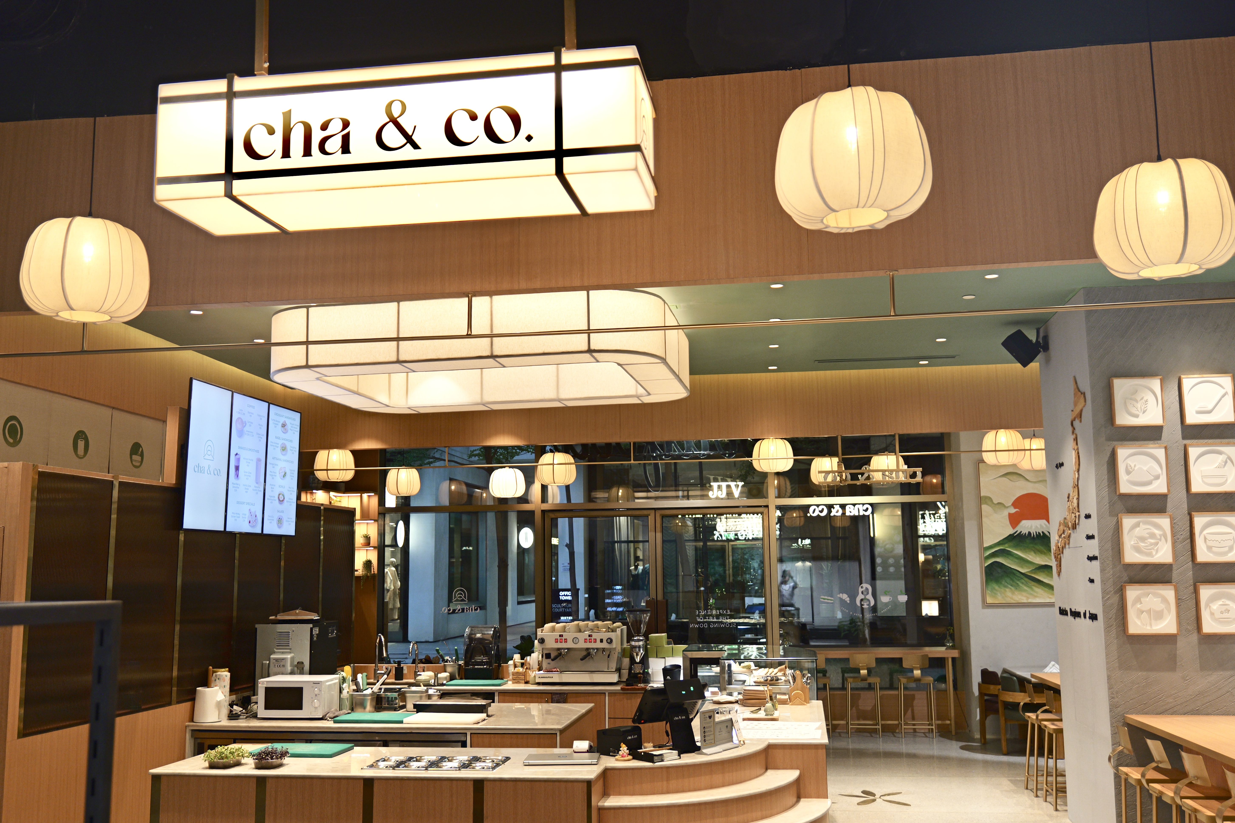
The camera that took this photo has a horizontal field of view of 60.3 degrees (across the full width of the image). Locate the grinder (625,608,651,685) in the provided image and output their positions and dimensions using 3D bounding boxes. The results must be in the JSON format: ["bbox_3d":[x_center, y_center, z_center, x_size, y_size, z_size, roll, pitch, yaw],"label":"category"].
[{"bbox_3d":[0.176,1.937,8.792,0.190,0.602,0.330,-2,-9,9],"label":"grinder"}]

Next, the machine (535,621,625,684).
[{"bbox_3d":[-0.302,2.096,9.266,0.710,0.480,0.550,-2,-9,8],"label":"machine"}]

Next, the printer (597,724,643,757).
[{"bbox_3d":[0.013,1.691,5.472,0.135,0.127,0.195,-7,-11,34],"label":"printer"}]

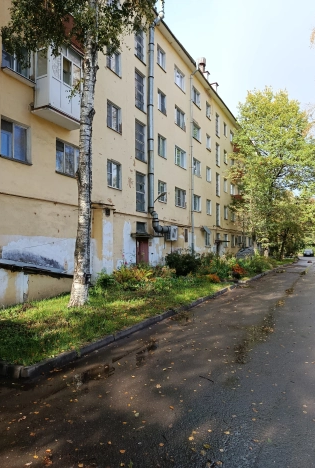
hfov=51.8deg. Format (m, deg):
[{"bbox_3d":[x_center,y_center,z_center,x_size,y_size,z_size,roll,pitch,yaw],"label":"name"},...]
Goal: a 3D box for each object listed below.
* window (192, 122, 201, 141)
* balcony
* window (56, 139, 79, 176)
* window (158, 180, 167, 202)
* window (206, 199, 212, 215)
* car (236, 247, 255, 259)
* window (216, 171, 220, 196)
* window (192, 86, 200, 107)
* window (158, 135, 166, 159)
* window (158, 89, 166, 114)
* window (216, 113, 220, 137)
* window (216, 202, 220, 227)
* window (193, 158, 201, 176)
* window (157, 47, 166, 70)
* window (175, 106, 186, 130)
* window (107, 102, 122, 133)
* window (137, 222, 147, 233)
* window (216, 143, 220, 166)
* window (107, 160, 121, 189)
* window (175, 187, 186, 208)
[{"bbox_3d":[3.043,-8.023,25.722,0.150,1.282,1.645,-2,-3,28],"label":"window"},{"bbox_3d":[-3.594,-5.599,12.205,0.828,2.717,2.068,-2,-3,28],"label":"balcony"},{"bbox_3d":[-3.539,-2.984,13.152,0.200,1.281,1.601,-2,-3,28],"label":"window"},{"bbox_3d":[0.234,-2.637,20.083,0.150,1.276,1.148,-2,-3,28],"label":"window"},{"bbox_3d":[4.652,-2.366,29.346,0.150,1.362,1.215,-1,-3,28],"label":"window"},{"bbox_3d":[9.717,2.231,34.911,1.750,1.500,4.200,-1,-3,28],"label":"car"},{"bbox_3d":[5.960,-4.795,31.963,0.150,2.225,1.101,-1,-3,28],"label":"window"},{"bbox_3d":[3.224,-11.309,27.044,0.150,1.362,1.789,-1,-3,28],"label":"window"},{"bbox_3d":[0.283,-5.627,21.146,0.150,1.362,1.207,-1,-3,28],"label":"window"},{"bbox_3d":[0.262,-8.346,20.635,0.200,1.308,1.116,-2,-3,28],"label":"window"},{"bbox_3d":[5.935,-10.690,32.198,0.150,2.225,1.101,-1,-3,28],"label":"window"},{"bbox_3d":[5.569,-1.723,30.197,0.150,2.143,1.081,-2,-3,28],"label":"window"},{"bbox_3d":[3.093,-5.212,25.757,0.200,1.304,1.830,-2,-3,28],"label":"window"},{"bbox_3d":[0.200,-11.061,20.470,0.150,1.308,1.148,-2,-3,28],"label":"window"},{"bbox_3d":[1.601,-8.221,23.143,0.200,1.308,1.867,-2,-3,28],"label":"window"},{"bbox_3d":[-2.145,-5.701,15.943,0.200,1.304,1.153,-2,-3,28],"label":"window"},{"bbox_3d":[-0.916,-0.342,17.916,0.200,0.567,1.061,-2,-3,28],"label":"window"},{"bbox_3d":[5.947,-7.742,32.080,0.150,2.225,1.101,-1,-3,28],"label":"window"},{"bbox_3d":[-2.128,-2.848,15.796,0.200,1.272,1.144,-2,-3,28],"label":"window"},{"bbox_3d":[1.564,-2.526,22.612,0.150,1.276,1.801,-2,-3,28],"label":"window"}]

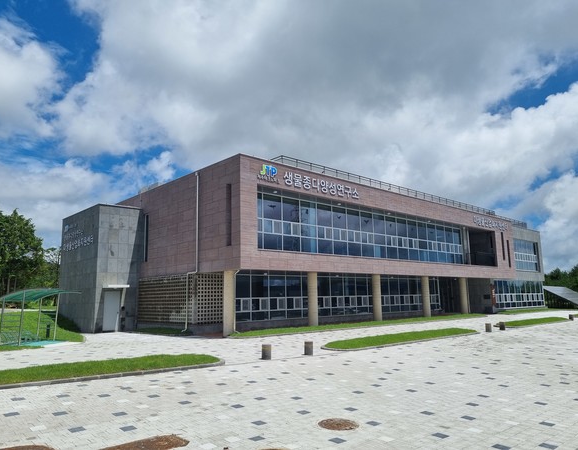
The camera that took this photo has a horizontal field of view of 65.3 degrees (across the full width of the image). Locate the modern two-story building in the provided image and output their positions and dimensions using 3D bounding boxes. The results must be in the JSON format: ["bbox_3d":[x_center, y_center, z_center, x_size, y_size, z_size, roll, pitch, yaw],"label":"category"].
[{"bbox_3d":[6.280,3.640,39.270,44.070,8.420,17.060,7,-12,-42],"label":"modern two-story building"}]

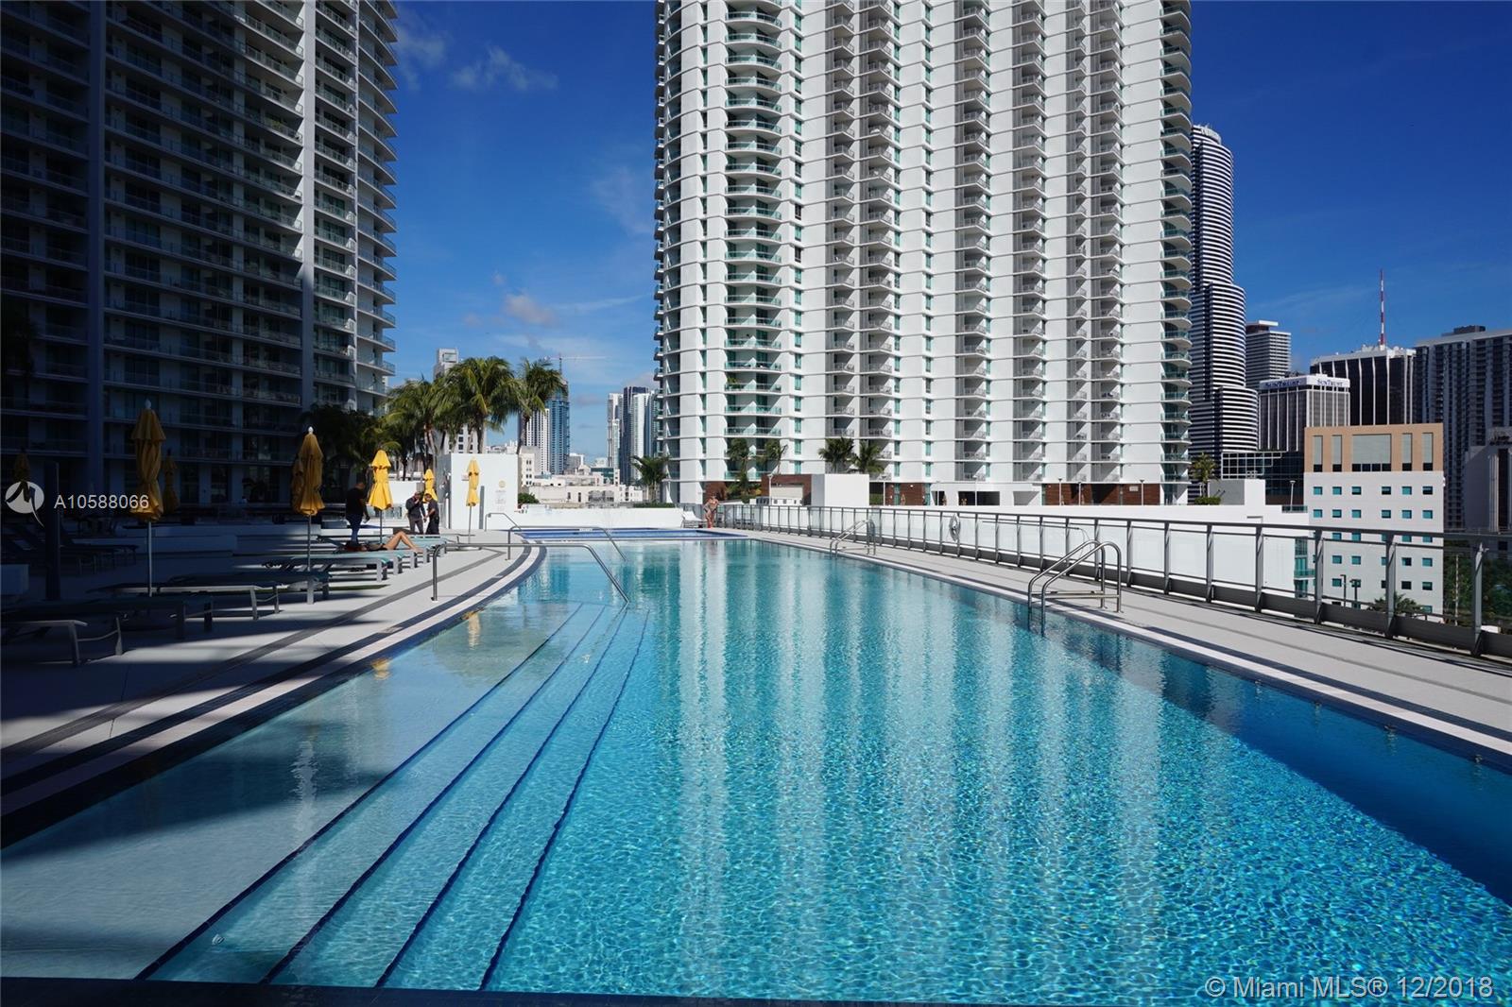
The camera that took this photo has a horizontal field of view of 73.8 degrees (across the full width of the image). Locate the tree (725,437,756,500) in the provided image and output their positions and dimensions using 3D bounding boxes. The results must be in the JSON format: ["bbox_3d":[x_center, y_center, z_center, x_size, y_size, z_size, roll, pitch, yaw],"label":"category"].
[{"bbox_3d":[-1.900,-3.800,122.000,3.500,8.000,3.500,0,0,0],"label":"tree"}]

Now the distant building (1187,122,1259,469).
[{"bbox_3d":[204.000,-70.000,445.000,50.000,192.000,50.000,0,0,-23],"label":"distant building"}]

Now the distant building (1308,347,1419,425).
[{"bbox_3d":[470.000,-49.000,782.000,42.000,143.000,58.000,0,0,-27],"label":"distant building"}]

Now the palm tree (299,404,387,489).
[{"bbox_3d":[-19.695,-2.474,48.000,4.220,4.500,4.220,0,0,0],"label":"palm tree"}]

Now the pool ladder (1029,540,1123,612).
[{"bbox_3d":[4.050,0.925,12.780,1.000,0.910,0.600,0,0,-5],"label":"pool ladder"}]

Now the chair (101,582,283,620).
[{"bbox_3d":[-6.700,1.150,11.970,1.880,0.430,0.700,0,0,-8],"label":"chair"}]

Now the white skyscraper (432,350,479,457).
[{"bbox_3d":[-156.000,-27.000,537.000,23.000,104.000,26.000,0,0,-24],"label":"white skyscraper"}]

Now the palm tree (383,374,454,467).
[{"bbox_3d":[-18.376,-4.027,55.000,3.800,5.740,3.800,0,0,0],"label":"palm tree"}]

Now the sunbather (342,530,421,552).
[{"bbox_3d":[-7.410,0.750,19.900,1.520,0.420,0.450,0,0,2],"label":"sunbather"}]

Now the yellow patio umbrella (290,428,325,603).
[{"bbox_3d":[-6.683,0.100,15.100,0.470,2.510,0.470,0,0,0],"label":"yellow patio umbrella"}]

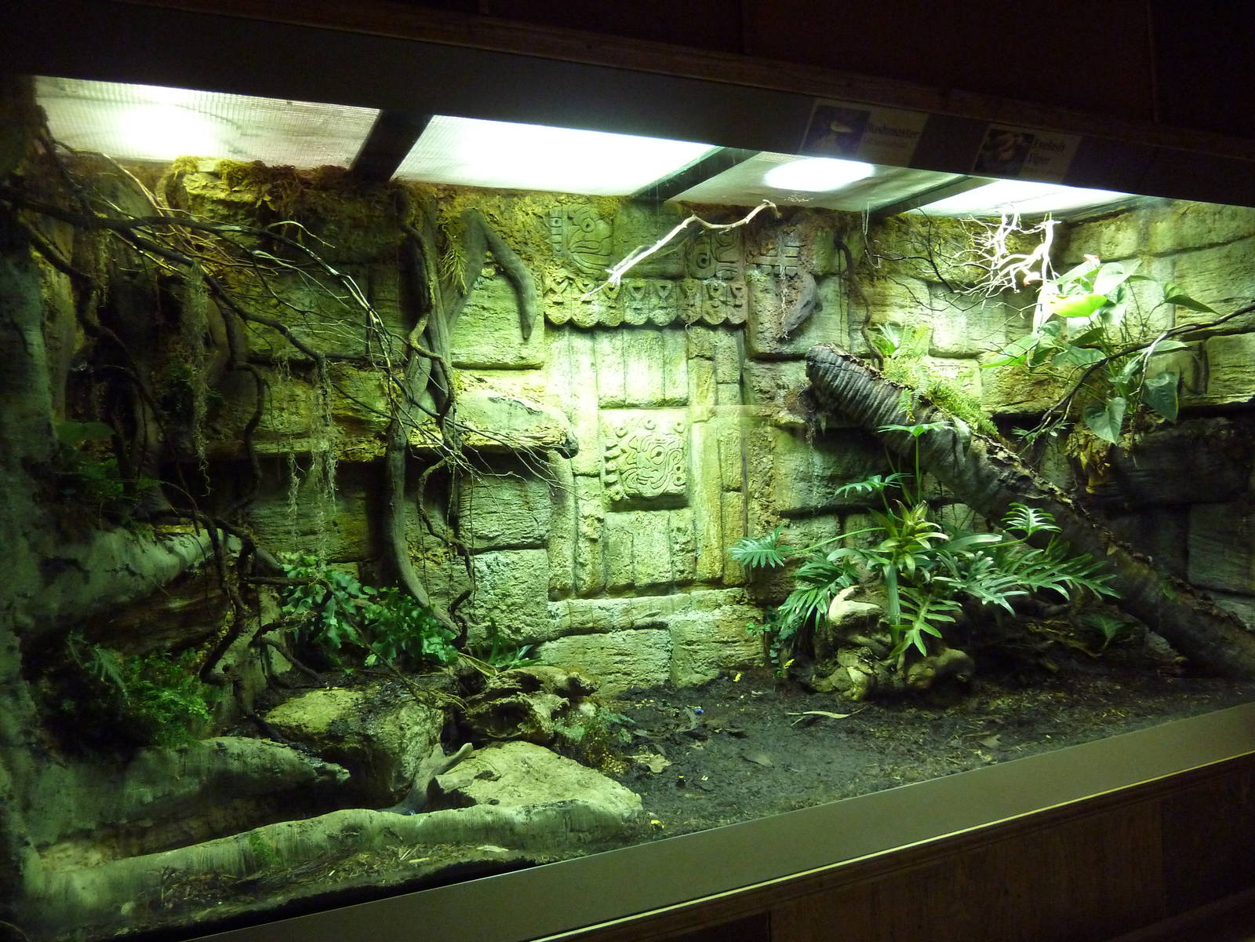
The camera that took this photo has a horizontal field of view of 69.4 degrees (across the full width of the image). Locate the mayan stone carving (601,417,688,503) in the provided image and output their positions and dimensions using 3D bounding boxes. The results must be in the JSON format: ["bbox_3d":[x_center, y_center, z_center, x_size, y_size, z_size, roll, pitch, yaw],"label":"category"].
[{"bbox_3d":[0.049,-0.024,2.450,0.228,0.232,0.045,-3,3,-21],"label":"mayan stone carving"}]

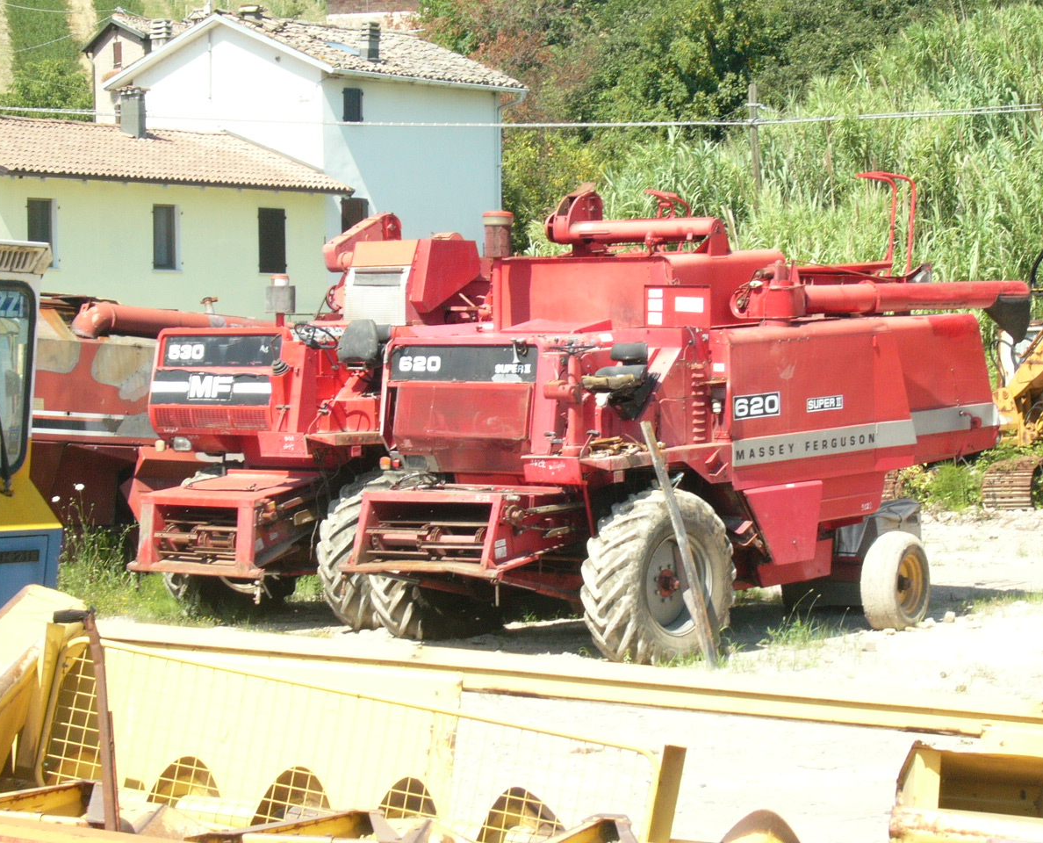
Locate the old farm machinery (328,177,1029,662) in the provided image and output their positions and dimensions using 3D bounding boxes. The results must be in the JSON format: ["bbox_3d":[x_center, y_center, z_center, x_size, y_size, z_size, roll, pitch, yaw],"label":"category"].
[{"bbox_3d":[1.505,-0.155,29.789,3.237,4.251,7.264,2,5,42],"label":"old farm machinery"}]

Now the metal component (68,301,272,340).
[{"bbox_3d":[-3.380,-0.954,34.532,3.010,0.400,0.350,5,0,-25],"label":"metal component"}]

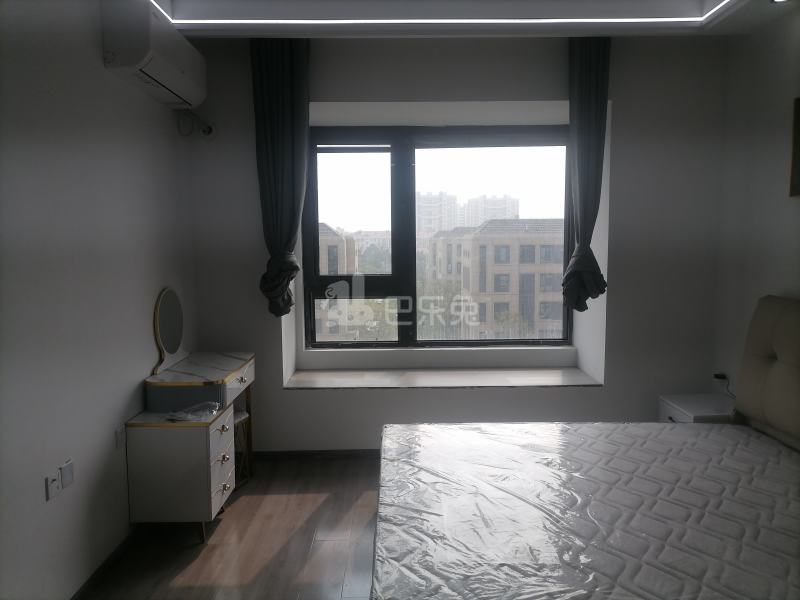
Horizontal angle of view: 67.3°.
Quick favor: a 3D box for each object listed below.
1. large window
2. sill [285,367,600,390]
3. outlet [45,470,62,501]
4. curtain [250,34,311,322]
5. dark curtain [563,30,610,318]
[{"bbox_3d":[0.299,-0.470,4.603,2.074,1.671,0.099,-1,5,-1],"label":"large window"},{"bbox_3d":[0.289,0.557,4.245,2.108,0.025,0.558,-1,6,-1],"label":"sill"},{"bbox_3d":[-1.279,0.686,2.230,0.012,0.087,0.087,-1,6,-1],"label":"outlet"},{"bbox_3d":[-0.711,-0.755,3.712,0.346,1.732,0.170,-1,6,-1],"label":"curtain"},{"bbox_3d":[1.139,-0.777,3.728,0.263,1.722,0.170,-1,6,-1],"label":"dark curtain"}]

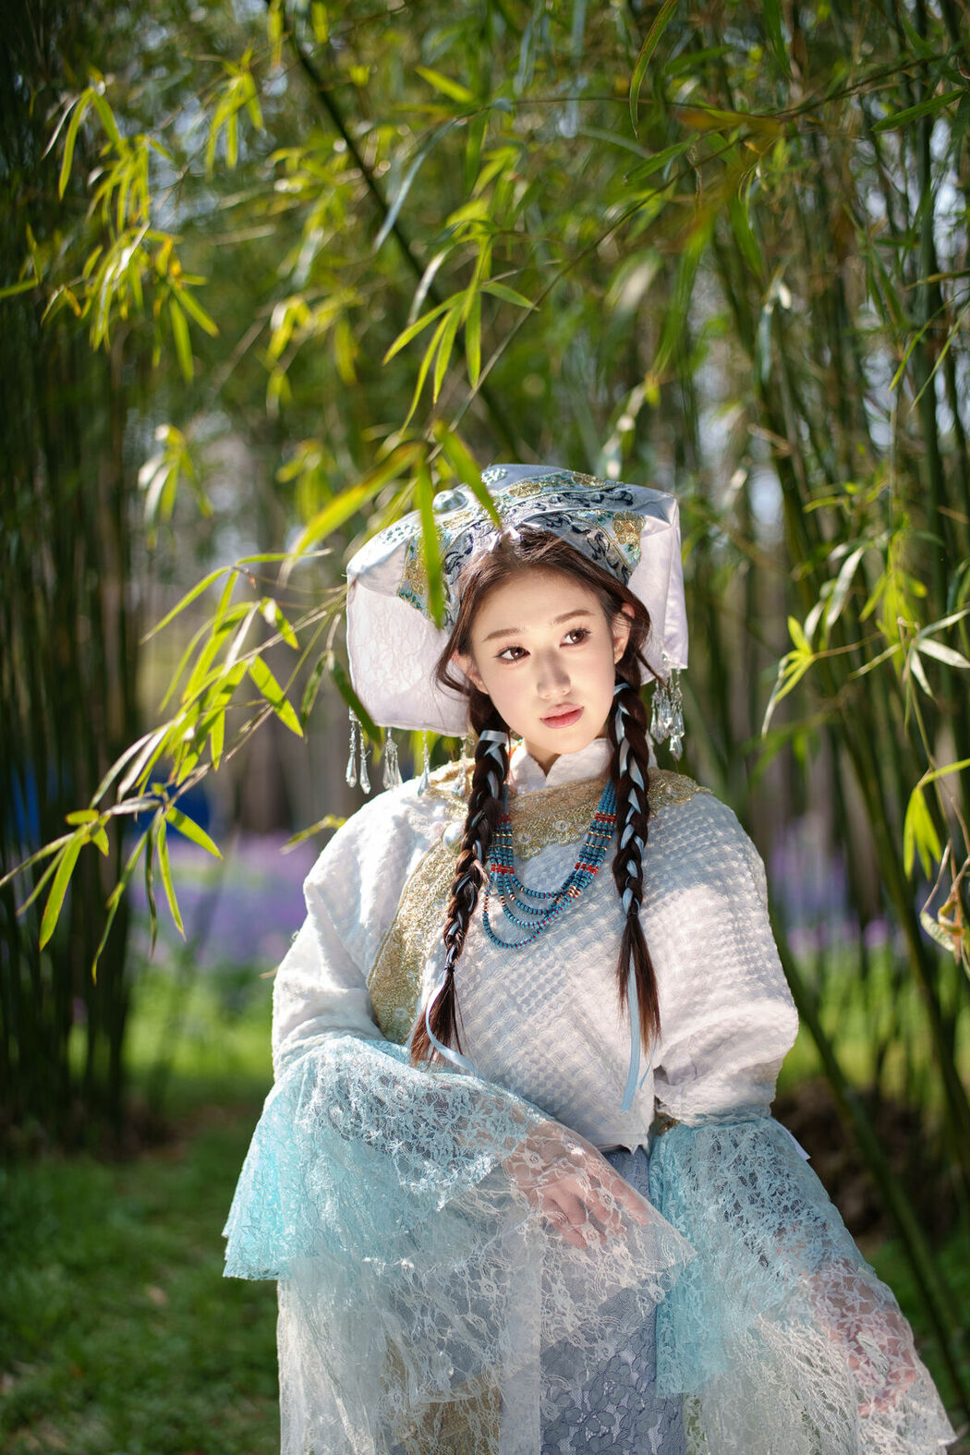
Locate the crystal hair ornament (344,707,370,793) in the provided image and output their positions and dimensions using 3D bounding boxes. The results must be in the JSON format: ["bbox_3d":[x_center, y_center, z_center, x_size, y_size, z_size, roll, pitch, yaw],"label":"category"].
[{"bbox_3d":[-0.123,0.022,1.940,0.025,0.083,0.020,0,-1,0],"label":"crystal hair ornament"}]

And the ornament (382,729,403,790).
[{"bbox_3d":[-0.089,0.031,1.950,0.021,0.058,0.016,0,-1,0],"label":"ornament"}]

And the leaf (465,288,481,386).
[{"bbox_3d":[-0.011,-0.377,1.950,0.017,0.094,0.015,0,-1,0],"label":"leaf"}]

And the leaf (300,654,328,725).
[{"bbox_3d":[-0.160,-0.036,1.900,0.013,0.070,0.014,18,0,0],"label":"leaf"}]

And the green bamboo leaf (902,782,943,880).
[{"bbox_3d":[0.450,0.107,2.080,0.040,0.095,0.025,0,-1,0],"label":"green bamboo leaf"}]

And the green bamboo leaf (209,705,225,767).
[{"bbox_3d":[-0.249,0.008,1.880,0.014,0.059,0.012,6,0,0],"label":"green bamboo leaf"}]

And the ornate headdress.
[{"bbox_3d":[0.031,-0.116,1.950,0.320,0.250,0.240,-10,2,-7],"label":"ornate headdress"}]

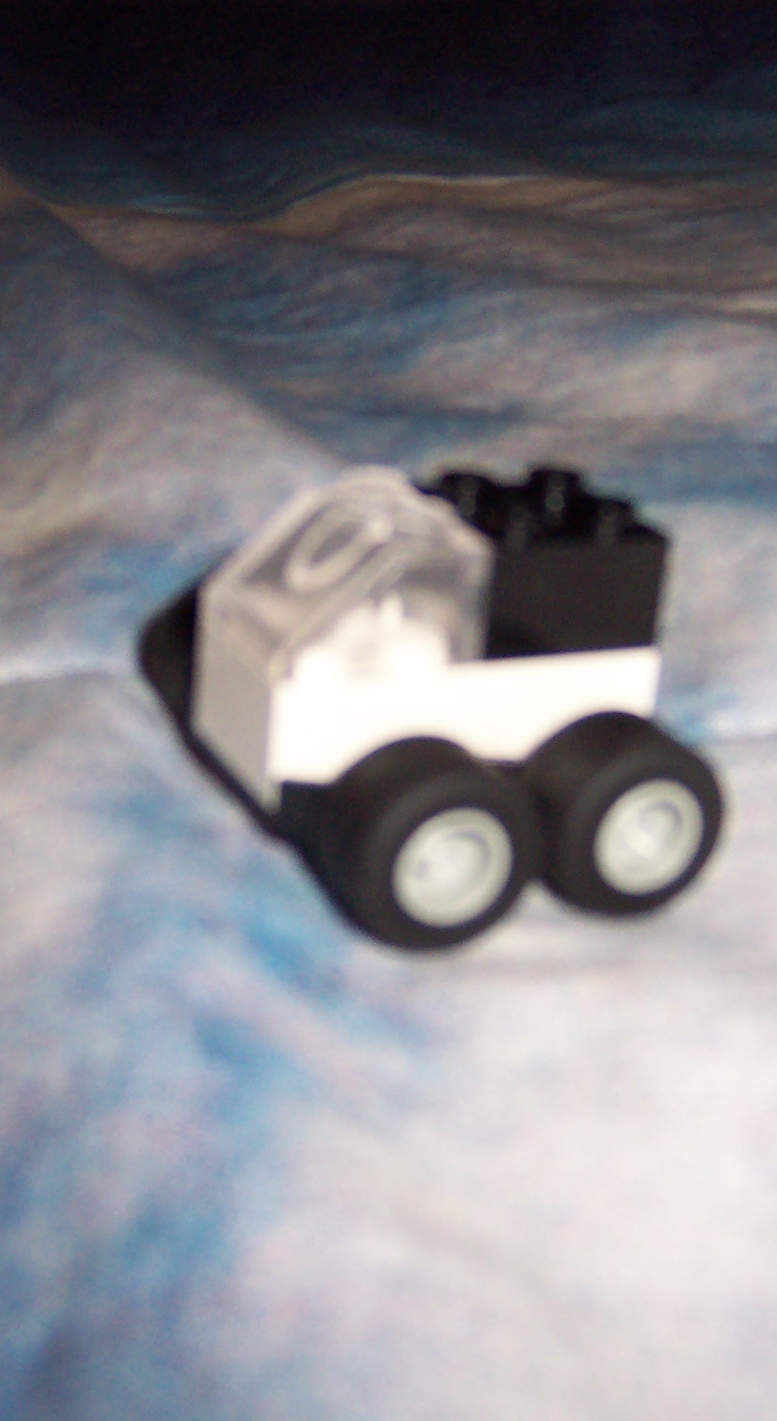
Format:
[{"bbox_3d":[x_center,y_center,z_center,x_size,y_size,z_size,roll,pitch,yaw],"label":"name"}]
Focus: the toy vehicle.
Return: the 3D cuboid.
[{"bbox_3d":[0.003,-0.004,0.154,0.032,0.027,0.045,-5,24,-25],"label":"toy vehicle"}]

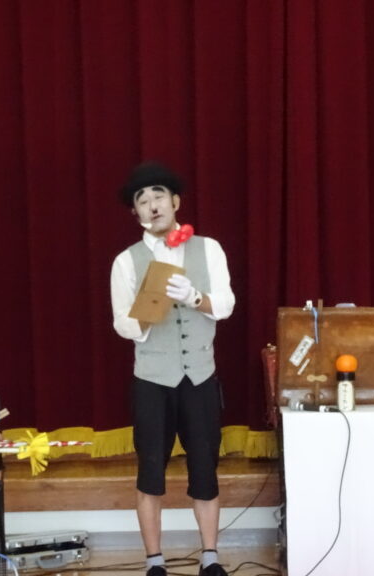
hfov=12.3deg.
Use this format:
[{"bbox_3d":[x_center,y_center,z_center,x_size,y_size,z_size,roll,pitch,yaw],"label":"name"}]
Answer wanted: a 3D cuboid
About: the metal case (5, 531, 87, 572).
[{"bbox_3d":[-0.666,1.150,7.670,0.380,0.130,0.270,0,0,-26],"label":"metal case"}]

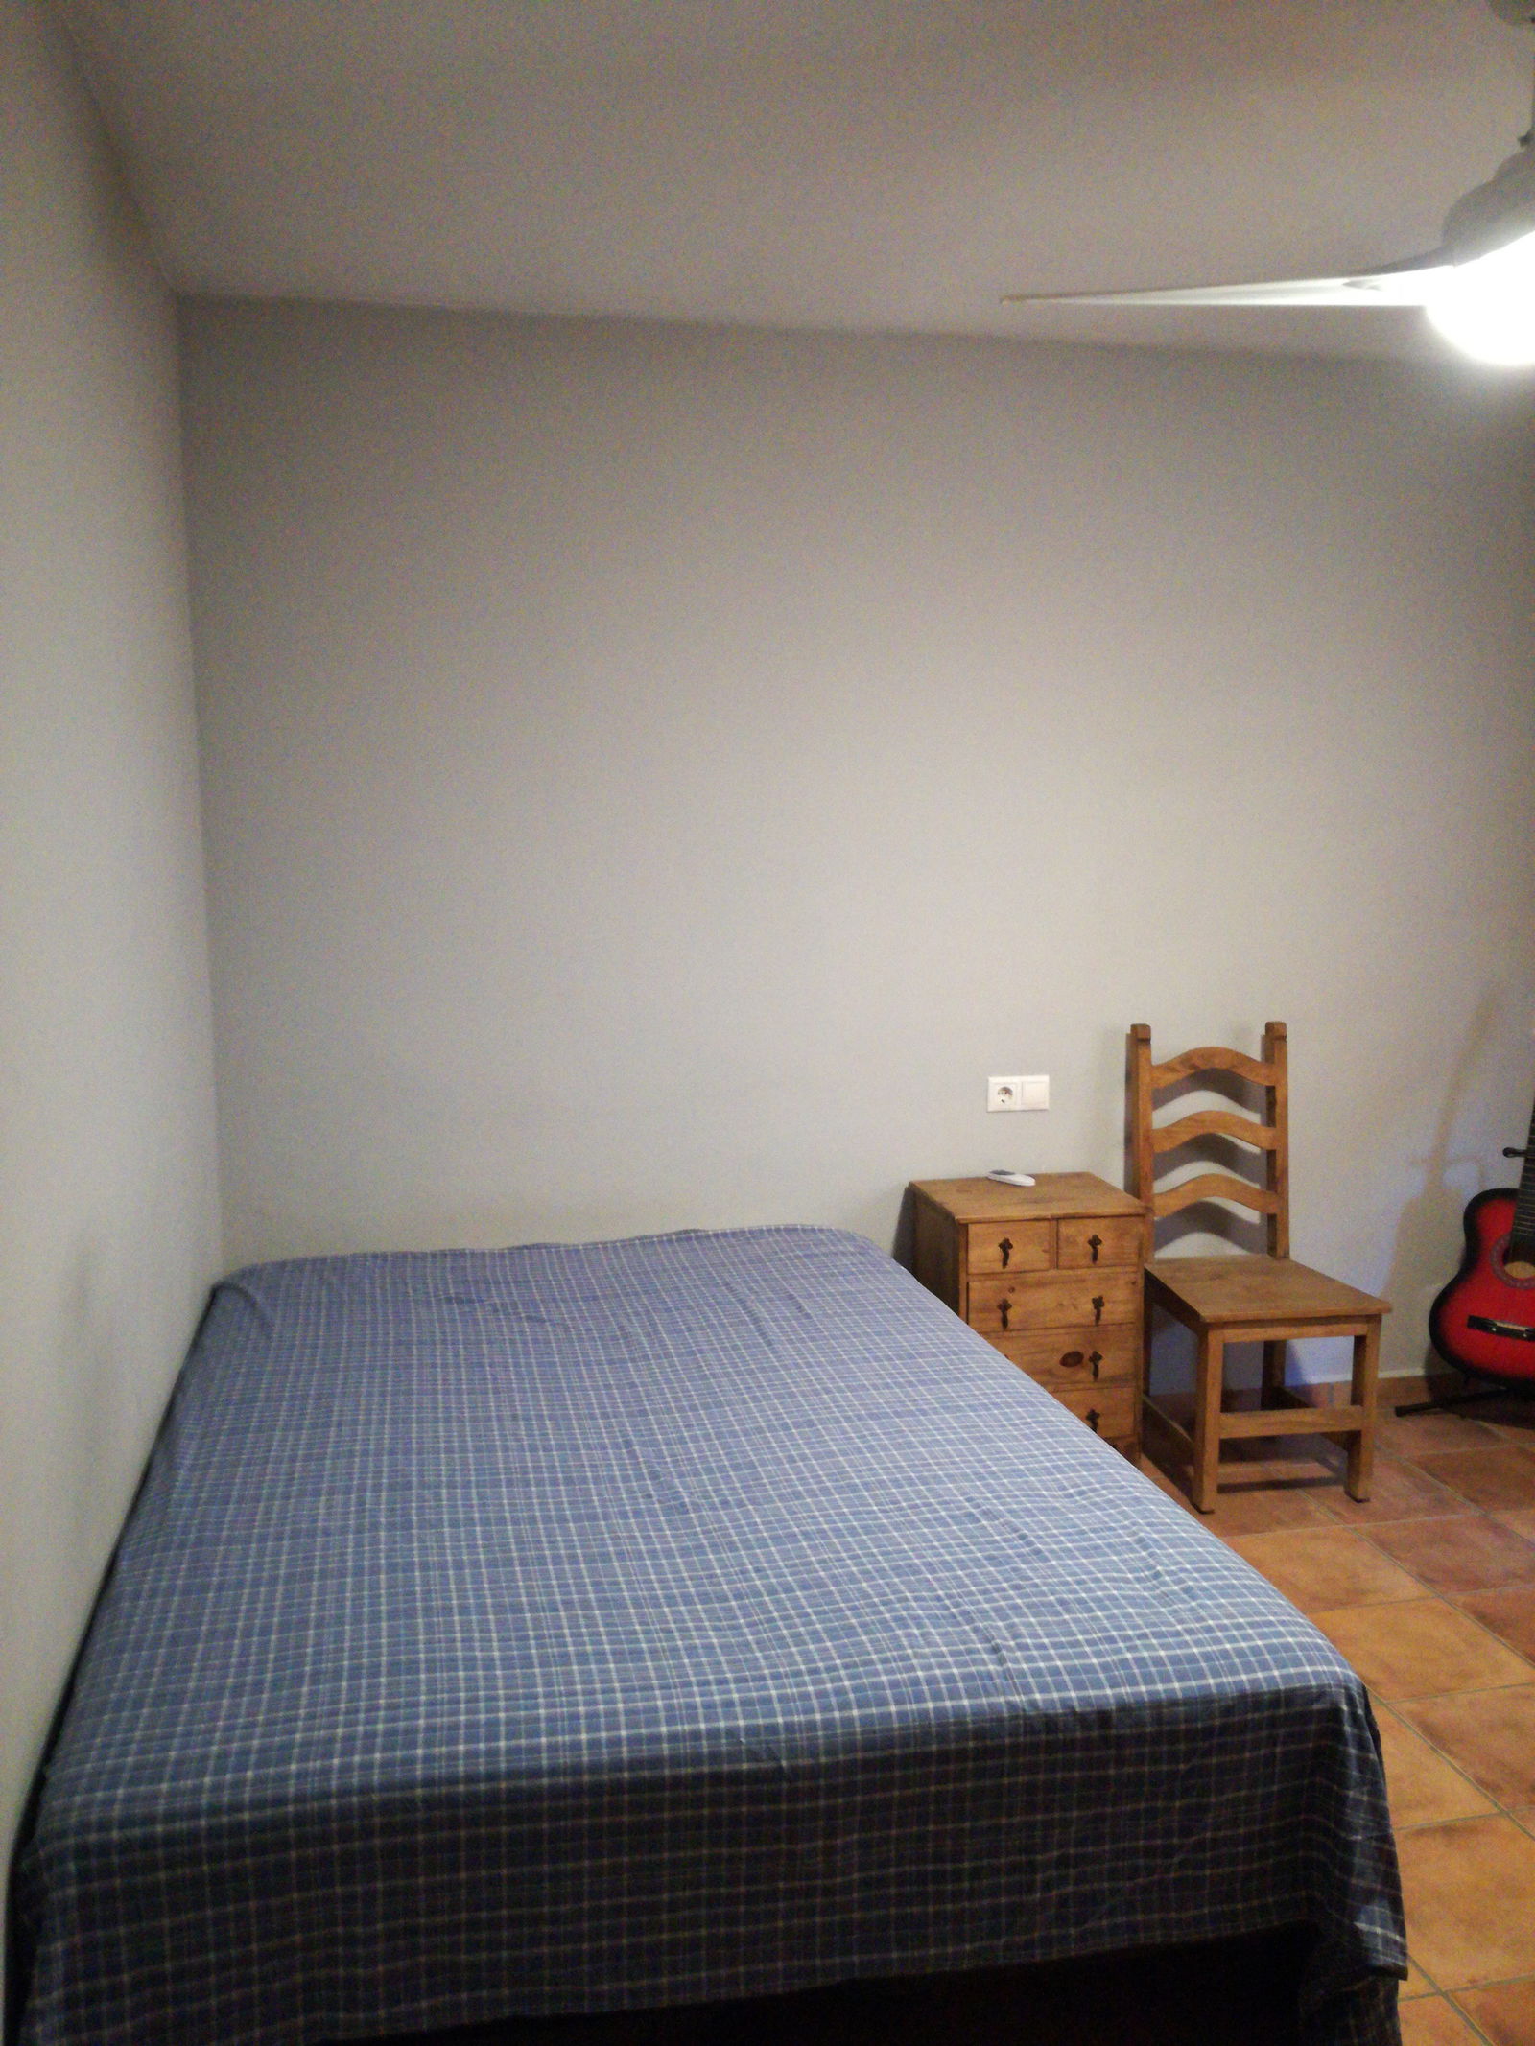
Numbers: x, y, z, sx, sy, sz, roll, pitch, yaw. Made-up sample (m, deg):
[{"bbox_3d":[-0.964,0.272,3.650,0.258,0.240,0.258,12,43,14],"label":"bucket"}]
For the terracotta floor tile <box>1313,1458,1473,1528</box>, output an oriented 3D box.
[{"bbox_3d":[1.392,1.081,3.674,0.325,0.010,0.325,-2,6,-11],"label":"terracotta floor tile"}]

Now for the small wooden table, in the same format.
[{"bbox_3d":[0.600,0.734,3.743,0.452,0.675,0.370,-2,6,-10],"label":"small wooden table"}]

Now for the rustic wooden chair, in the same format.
[{"bbox_3d":[1.136,0.543,3.763,0.447,1.043,0.492,-1,6,-8],"label":"rustic wooden chair"}]

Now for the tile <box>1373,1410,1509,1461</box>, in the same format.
[{"bbox_3d":[1.653,1.038,4.044,0.325,0.010,0.297,-2,6,-11],"label":"tile"}]

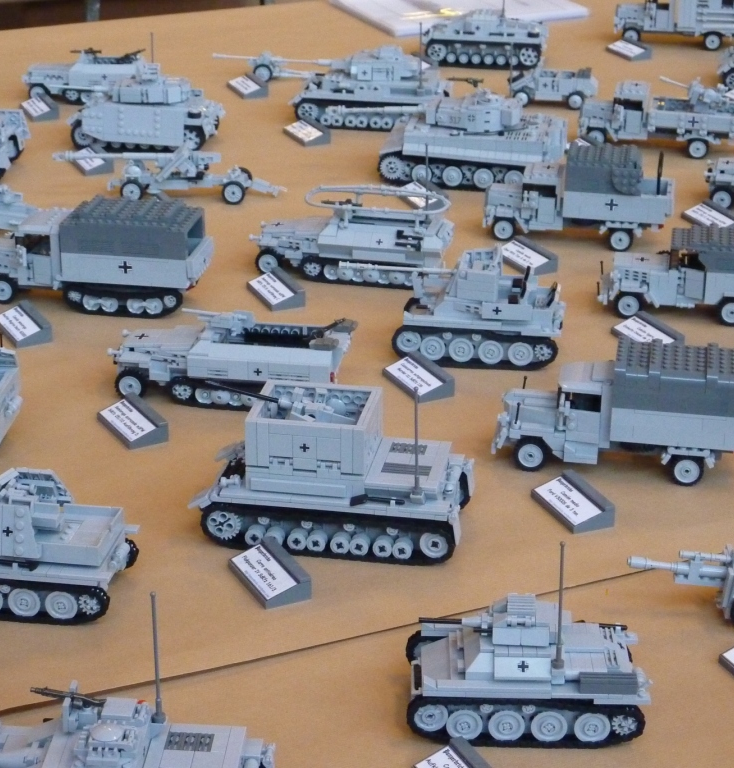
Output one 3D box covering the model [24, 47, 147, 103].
[{"bbox_3d":[-0.335,-0.372,2.229,0.147,0.063,0.060,4,25,7],"label":"model"}]

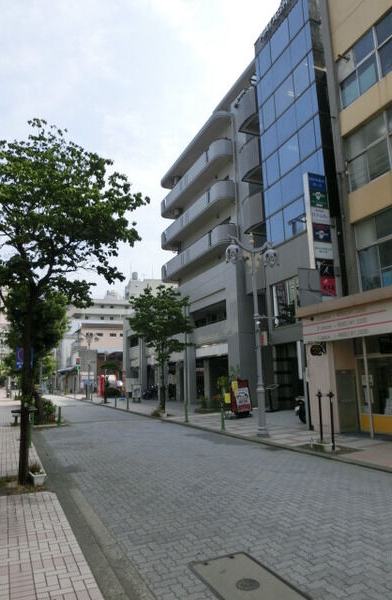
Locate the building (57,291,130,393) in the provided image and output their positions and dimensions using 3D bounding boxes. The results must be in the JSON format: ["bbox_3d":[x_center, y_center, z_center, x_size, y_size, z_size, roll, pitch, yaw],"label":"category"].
[{"bbox_3d":[-19.132,8.226,79.052,10.500,17.700,26.000,3,-12,-24],"label":"building"}]

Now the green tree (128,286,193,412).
[{"bbox_3d":[-1.769,2.503,21.448,3.400,6.550,3.400,-2,-11,0],"label":"green tree"}]

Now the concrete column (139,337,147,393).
[{"bbox_3d":[-4.903,6.328,39.317,0.650,5.800,0.900,3,-12,-24],"label":"concrete column"}]

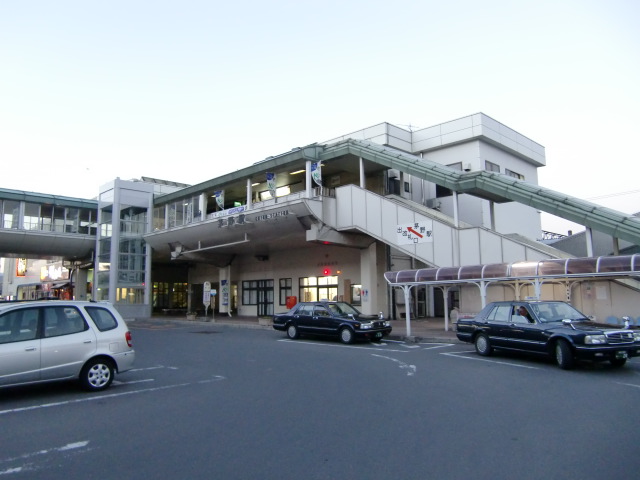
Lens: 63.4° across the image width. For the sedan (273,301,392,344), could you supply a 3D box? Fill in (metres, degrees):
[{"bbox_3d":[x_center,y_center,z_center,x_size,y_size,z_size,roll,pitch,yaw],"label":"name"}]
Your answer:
[{"bbox_3d":[0.378,2.975,19.120,4.700,1.460,1.710,-7,-9,44],"label":"sedan"}]

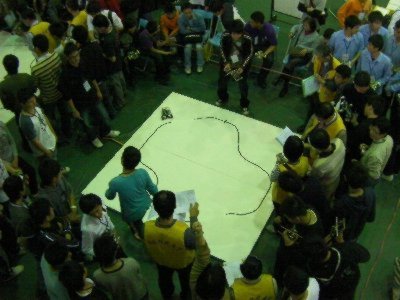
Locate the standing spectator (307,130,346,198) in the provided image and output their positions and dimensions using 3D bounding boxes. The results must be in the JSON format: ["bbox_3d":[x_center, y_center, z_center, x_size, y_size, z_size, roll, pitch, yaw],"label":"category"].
[{"bbox_3d":[1.311,0.453,4.813,0.480,1.680,0.540,30,55,27],"label":"standing spectator"}]

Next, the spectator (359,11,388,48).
[{"bbox_3d":[2.387,-1.264,6.433,0.500,1.650,0.400,10,49,12],"label":"spectator"}]

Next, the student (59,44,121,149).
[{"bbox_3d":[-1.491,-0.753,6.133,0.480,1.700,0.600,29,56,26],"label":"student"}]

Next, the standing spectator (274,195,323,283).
[{"bbox_3d":[0.939,0.991,4.498,0.500,1.620,0.520,-15,49,-10],"label":"standing spectator"}]

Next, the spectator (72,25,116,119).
[{"bbox_3d":[-1.451,-1.054,6.381,0.420,1.670,0.520,-1,47,2],"label":"spectator"}]

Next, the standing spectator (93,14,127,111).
[{"bbox_3d":[-1.329,-1.288,6.609,0.520,1.650,0.450,-26,51,-20],"label":"standing spectator"}]

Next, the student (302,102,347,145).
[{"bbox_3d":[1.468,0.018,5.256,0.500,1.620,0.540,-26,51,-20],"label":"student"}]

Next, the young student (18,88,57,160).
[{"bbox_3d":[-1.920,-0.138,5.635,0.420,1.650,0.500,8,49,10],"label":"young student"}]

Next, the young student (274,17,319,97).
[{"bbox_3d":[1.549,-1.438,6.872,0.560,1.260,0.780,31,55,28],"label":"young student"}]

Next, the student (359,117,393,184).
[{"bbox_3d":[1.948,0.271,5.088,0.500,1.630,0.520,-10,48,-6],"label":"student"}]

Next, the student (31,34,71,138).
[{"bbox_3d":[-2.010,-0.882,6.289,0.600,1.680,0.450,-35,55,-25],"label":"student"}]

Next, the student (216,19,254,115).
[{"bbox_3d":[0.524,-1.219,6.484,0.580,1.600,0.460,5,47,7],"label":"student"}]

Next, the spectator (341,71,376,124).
[{"bbox_3d":[1.840,-0.297,5.507,0.450,1.660,0.520,-35,55,-27],"label":"spectator"}]

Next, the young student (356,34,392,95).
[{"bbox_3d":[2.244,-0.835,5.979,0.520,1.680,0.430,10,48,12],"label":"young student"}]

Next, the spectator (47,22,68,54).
[{"bbox_3d":[-1.874,-1.122,6.474,0.420,1.660,0.520,26,53,24],"label":"spectator"}]

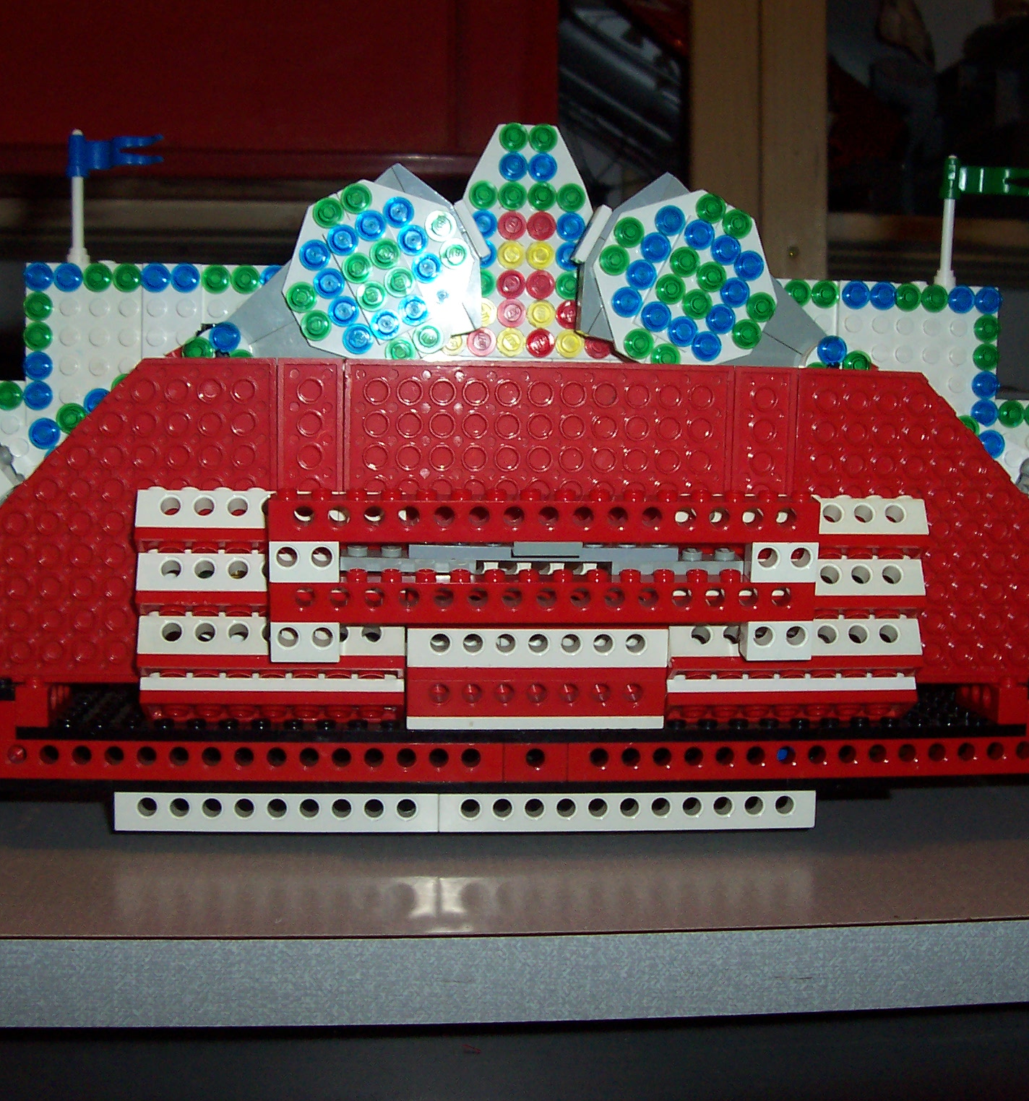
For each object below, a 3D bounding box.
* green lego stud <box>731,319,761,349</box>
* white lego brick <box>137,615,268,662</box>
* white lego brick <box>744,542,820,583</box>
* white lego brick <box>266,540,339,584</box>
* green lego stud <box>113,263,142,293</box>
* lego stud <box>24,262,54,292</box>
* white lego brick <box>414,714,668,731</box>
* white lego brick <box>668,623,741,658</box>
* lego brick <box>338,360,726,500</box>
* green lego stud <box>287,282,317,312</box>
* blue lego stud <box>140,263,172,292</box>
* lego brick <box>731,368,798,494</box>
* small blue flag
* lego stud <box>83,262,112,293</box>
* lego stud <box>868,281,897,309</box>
[{"bbox_3d":[0.061,-0.057,0.412,0.008,0.008,0.005,0,6,-6],"label":"green lego stud"},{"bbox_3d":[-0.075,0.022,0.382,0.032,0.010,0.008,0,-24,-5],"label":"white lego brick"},{"bbox_3d":[0.063,0.001,0.373,0.016,0.010,0.008,0,14,-5],"label":"white lego brick"},{"bbox_3d":[-0.048,0.001,0.363,0.016,0.010,0.008,0,14,-5],"label":"white lego brick"},{"bbox_3d":[-0.104,-0.073,0.422,0.008,0.008,0.005,0,6,-5],"label":"green lego stud"},{"bbox_3d":[-0.127,-0.073,0.420,0.008,0.008,0.005,0,6,-5],"label":"lego stud"},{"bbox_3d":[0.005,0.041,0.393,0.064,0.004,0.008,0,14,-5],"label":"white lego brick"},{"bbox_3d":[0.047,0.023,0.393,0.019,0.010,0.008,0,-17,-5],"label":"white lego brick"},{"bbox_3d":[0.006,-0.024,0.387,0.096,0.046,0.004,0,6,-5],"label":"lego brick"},{"bbox_3d":[-0.054,-0.065,0.402,0.008,0.008,0.005,0,9,-4],"label":"green lego stud"},{"bbox_3d":[-0.097,-0.074,0.426,0.008,0.008,0.005,0,4,-5],"label":"blue lego stud"},{"bbox_3d":[0.062,-0.023,0.395,0.016,0.048,0.005,0,9,-5],"label":"lego brick"},{"bbox_3d":[-0.107,-0.107,0.421,0.033,0.012,0.006,4,7,25],"label":"small blue flag"},{"bbox_3d":[-0.113,-0.074,0.425,0.008,0.008,0.005,0,4,-5],"label":"lego stud"},{"bbox_3d":[0.103,-0.071,0.439,0.008,0.008,0.005,0,6,-5],"label":"lego stud"}]

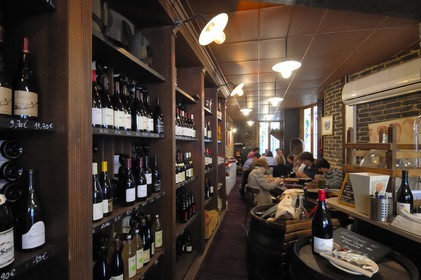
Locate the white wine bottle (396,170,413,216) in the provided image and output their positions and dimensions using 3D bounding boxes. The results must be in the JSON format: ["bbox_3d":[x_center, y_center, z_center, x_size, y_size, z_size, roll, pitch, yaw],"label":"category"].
[{"bbox_3d":[1.297,0.355,1.400,0.082,0.296,0.082,0,0,-27],"label":"white wine bottle"}]

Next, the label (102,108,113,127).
[{"bbox_3d":[-0.556,-0.122,1.152,0.020,0.089,0.078,0,-1,38],"label":"label"}]

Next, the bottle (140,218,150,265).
[{"bbox_3d":[-0.490,0.754,1.560,0.080,0.310,0.080,-1,-1,40],"label":"bottle"}]

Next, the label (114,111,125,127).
[{"bbox_3d":[-0.555,-0.127,1.312,0.024,0.102,0.073,0,0,27],"label":"label"}]

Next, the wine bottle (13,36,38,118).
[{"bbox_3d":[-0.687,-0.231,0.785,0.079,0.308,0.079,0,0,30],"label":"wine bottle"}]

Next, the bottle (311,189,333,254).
[{"bbox_3d":[0.524,0.382,0.980,0.083,0.294,0.083,0,0,15],"label":"bottle"}]

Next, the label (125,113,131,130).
[{"bbox_3d":[-0.545,-0.120,1.397,0.024,0.102,0.073,0,0,27],"label":"label"}]

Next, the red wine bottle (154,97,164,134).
[{"bbox_3d":[-0.428,-0.203,1.740,0.080,0.303,0.080,0,-1,0],"label":"red wine bottle"}]

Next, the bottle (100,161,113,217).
[{"bbox_3d":[-0.606,0.275,1.210,0.080,0.300,0.080,-1,-1,40],"label":"bottle"}]

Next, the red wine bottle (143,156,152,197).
[{"bbox_3d":[-0.488,0.280,1.630,0.079,0.300,0.079,-1,-1,40],"label":"red wine bottle"}]

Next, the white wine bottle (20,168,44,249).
[{"bbox_3d":[-0.685,0.264,0.805,0.082,0.299,0.082,0,0,24],"label":"white wine bottle"}]

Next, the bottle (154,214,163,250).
[{"bbox_3d":[-0.436,0.786,1.780,0.077,0.303,0.077,0,0,0],"label":"bottle"}]

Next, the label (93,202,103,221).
[{"bbox_3d":[-0.580,0.376,1.109,0.024,0.083,0.073,0,0,24],"label":"label"}]

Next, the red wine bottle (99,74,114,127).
[{"bbox_3d":[-0.584,-0.208,1.180,0.080,0.300,0.080,-1,-1,40],"label":"red wine bottle"}]

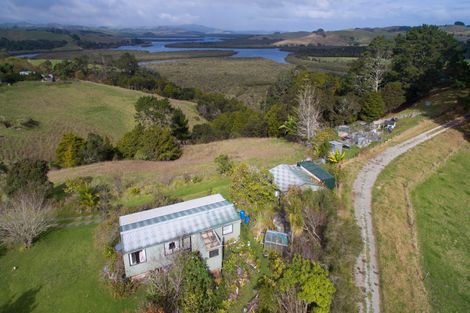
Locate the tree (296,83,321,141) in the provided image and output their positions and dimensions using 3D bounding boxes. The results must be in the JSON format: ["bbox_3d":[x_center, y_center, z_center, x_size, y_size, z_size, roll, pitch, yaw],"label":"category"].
[{"bbox_3d":[15.200,-8.580,53.152,5.000,11.800,5.000,8,27,15],"label":"tree"}]

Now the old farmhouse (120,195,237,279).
[{"bbox_3d":[-5.093,7.615,25.919,10.940,3.500,7.160,-11,28,-21],"label":"old farmhouse"}]

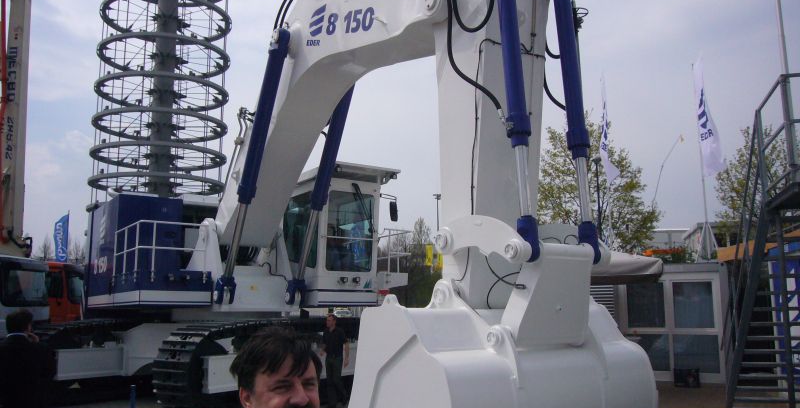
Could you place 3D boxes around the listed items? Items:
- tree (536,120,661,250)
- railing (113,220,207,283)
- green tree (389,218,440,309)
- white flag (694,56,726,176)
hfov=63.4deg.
[{"bbox_3d":[7.753,1.129,25.140,4.800,9.380,4.800,0,-9,0],"label":"tree"},{"bbox_3d":[-4.956,1.054,13.302,1.300,1.100,2.050,6,-11,-35],"label":"railing"},{"bbox_3d":[1.169,4.927,44.788,4.200,8.200,4.200,0,-9,0],"label":"green tree"},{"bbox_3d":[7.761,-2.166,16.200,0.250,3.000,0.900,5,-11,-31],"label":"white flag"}]

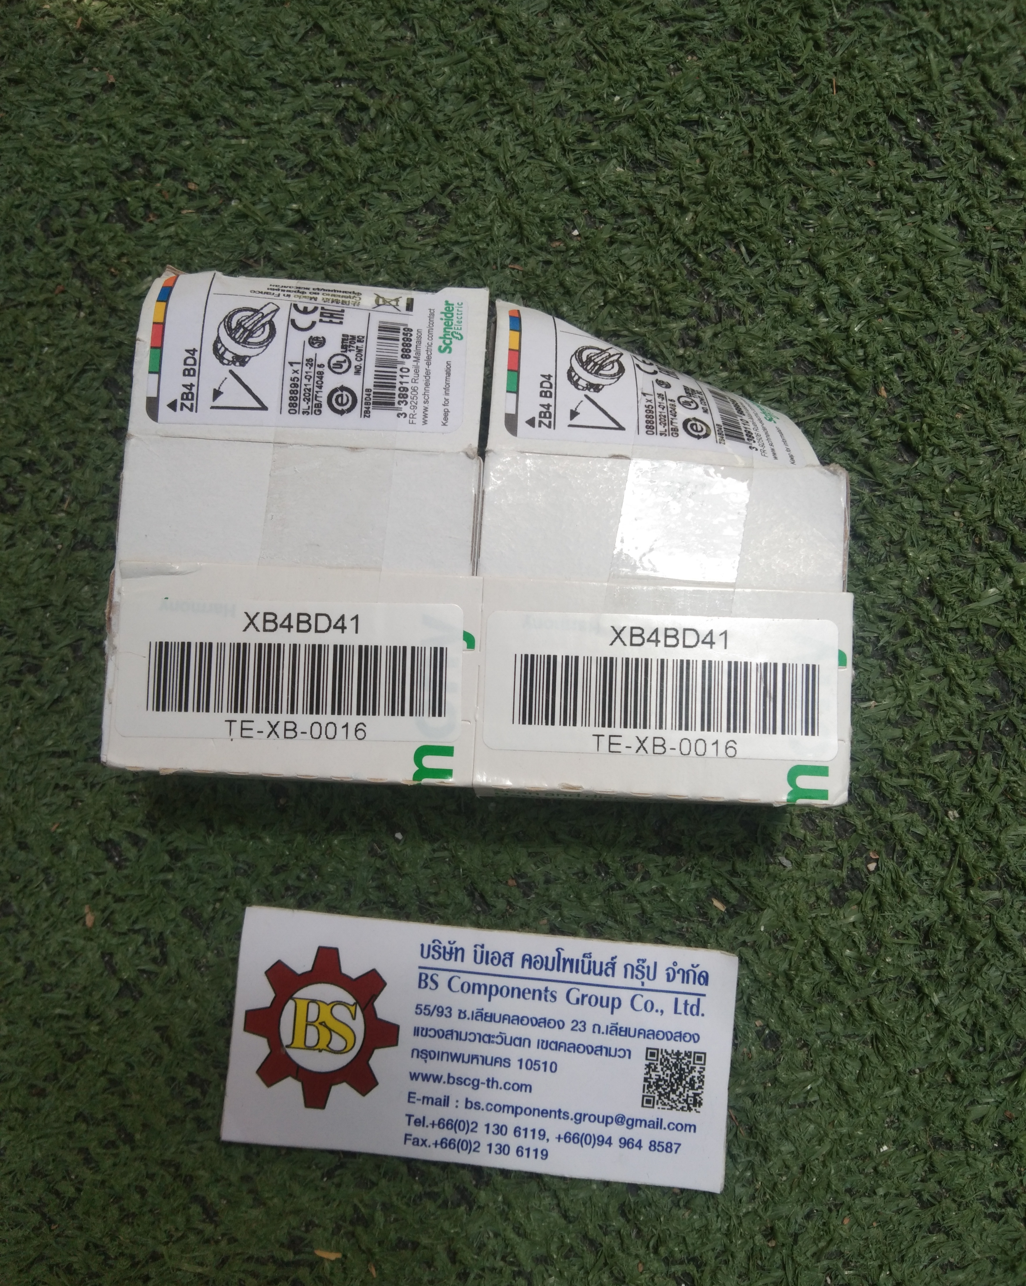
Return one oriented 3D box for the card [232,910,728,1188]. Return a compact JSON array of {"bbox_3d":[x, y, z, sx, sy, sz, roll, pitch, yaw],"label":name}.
[{"bbox_3d":[-0.006,0.073,0.214,0.090,0.001,0.042,5,85,3],"label":"card"}]

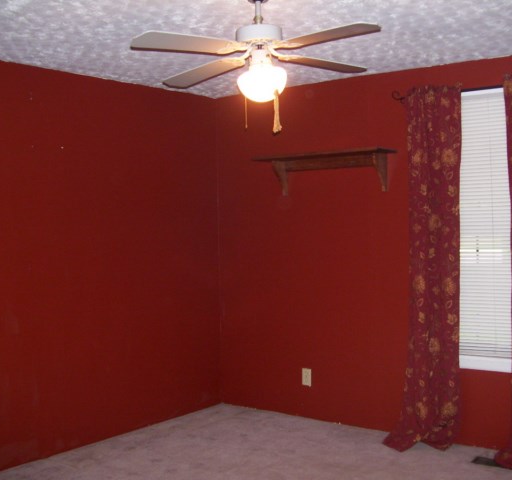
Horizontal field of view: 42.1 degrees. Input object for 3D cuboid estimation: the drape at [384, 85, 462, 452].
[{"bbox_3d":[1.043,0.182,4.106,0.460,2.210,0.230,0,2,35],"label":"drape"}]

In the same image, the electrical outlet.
[{"bbox_3d":[0.363,0.985,4.767,0.077,0.122,0.012,0,2,35],"label":"electrical outlet"}]

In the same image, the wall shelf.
[{"bbox_3d":[0.452,-0.444,4.473,0.938,0.263,0.295,0,2,35],"label":"wall shelf"}]

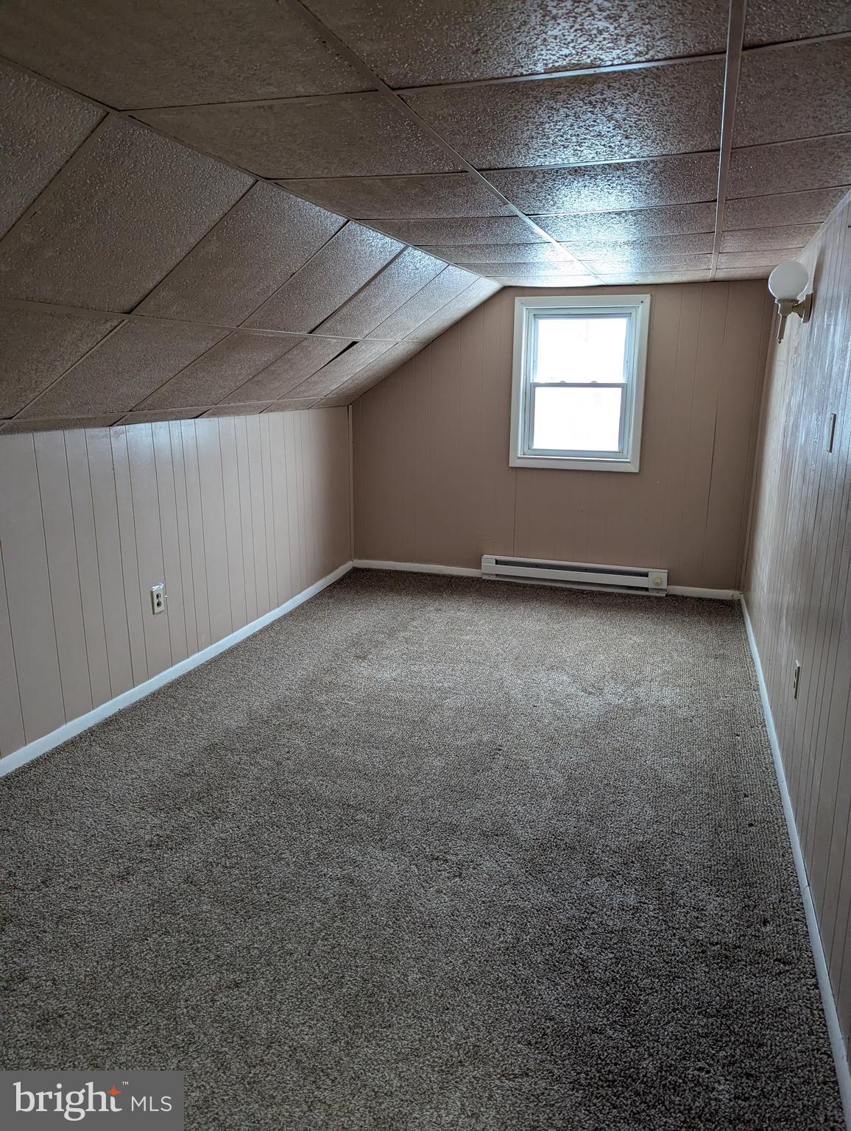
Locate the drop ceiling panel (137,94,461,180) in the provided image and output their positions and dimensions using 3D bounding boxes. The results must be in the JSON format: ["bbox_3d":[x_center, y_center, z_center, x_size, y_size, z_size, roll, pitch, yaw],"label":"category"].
[{"bbox_3d":[-0.255,-1.004,1.858,0.605,0.020,0.604,6,15,18],"label":"drop ceiling panel"}]

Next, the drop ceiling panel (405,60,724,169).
[{"bbox_3d":[0.323,-0.946,1.668,0.599,0.020,0.602,5,15,18],"label":"drop ceiling panel"}]

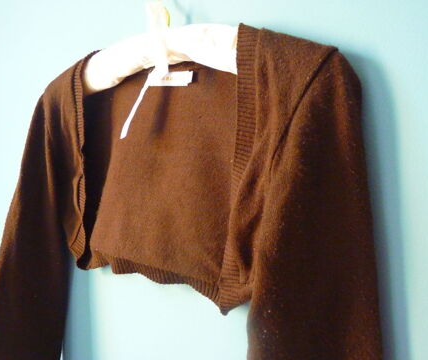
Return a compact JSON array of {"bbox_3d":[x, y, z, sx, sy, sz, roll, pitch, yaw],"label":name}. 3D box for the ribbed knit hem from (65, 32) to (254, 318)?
[{"bbox_3d":[-0.068,-0.014,0.564,0.255,0.295,0.088,4,3,38],"label":"ribbed knit hem"}]

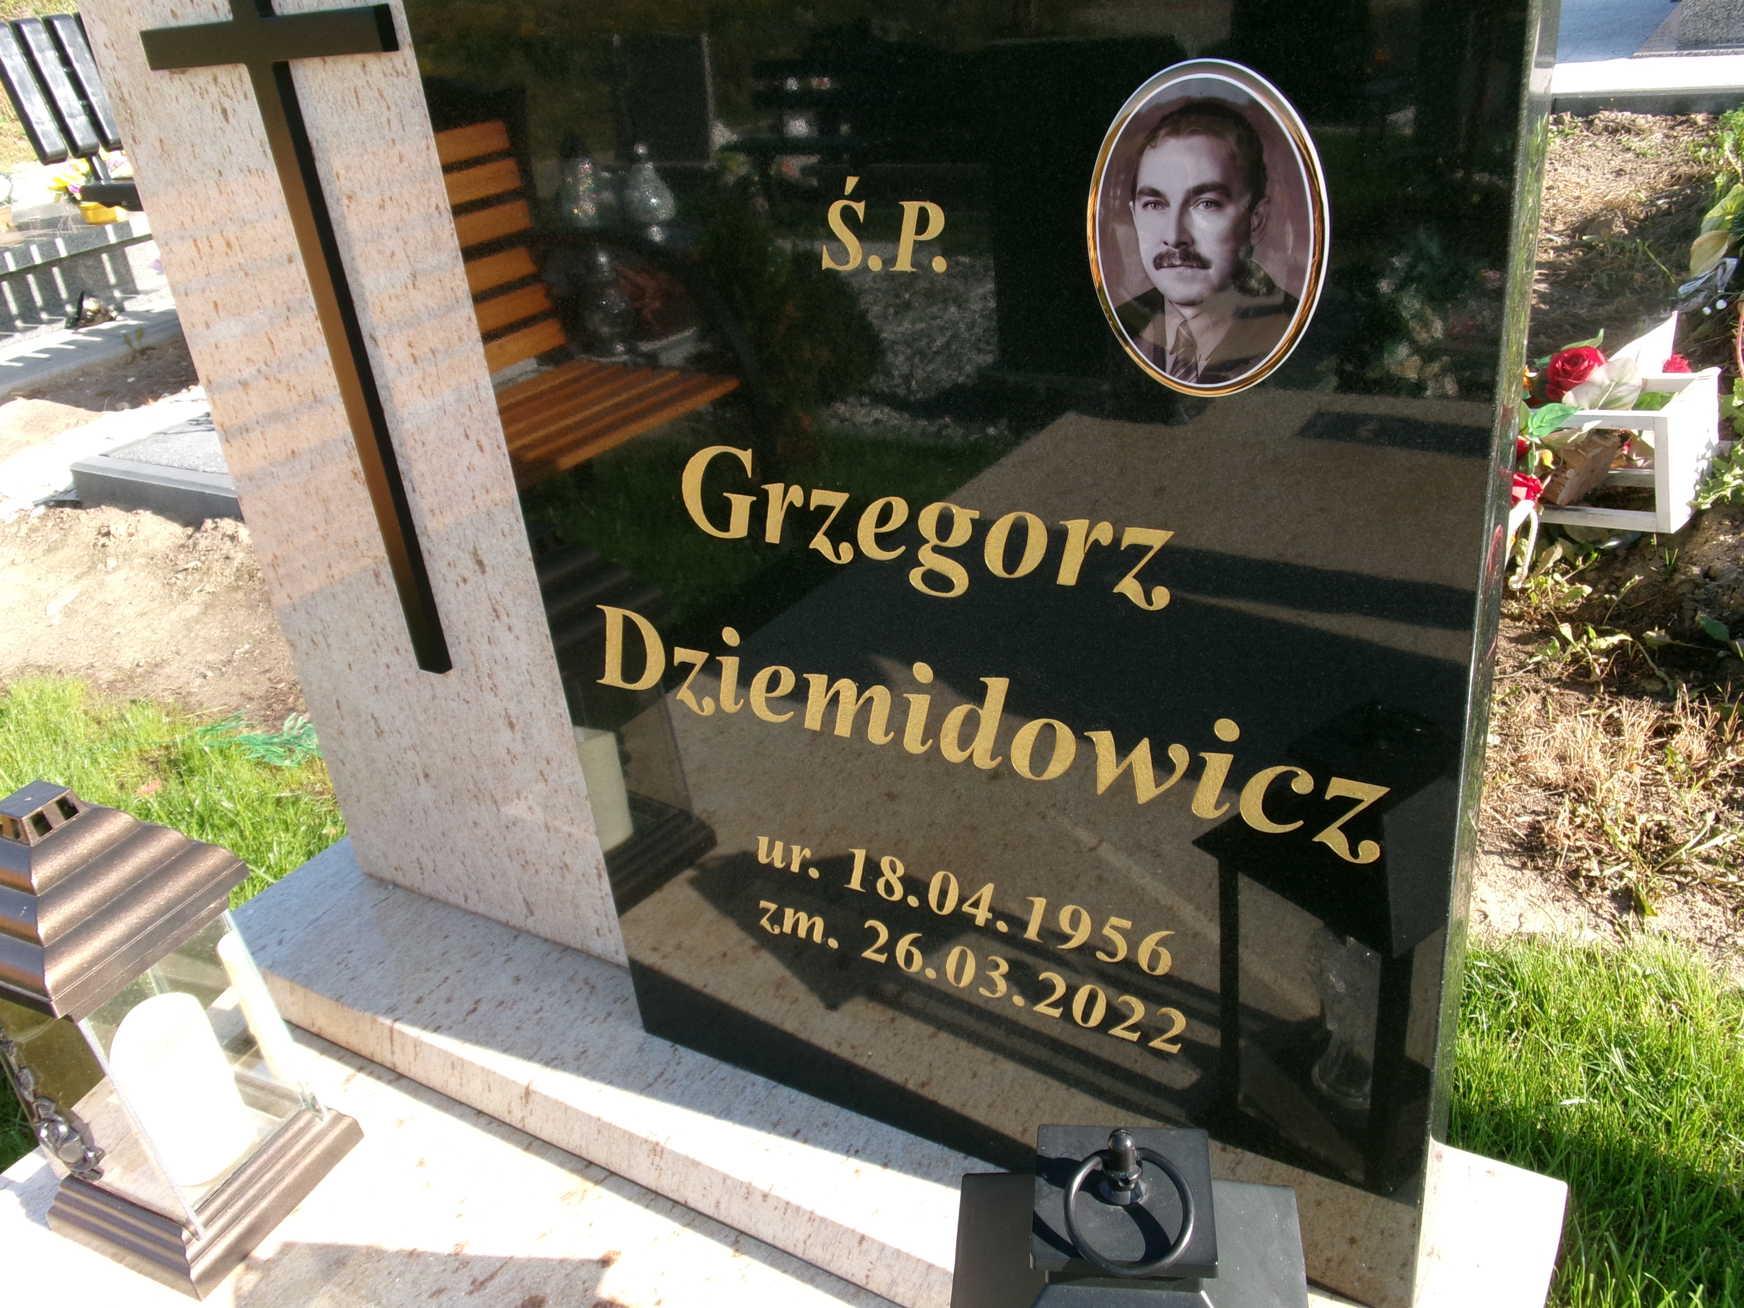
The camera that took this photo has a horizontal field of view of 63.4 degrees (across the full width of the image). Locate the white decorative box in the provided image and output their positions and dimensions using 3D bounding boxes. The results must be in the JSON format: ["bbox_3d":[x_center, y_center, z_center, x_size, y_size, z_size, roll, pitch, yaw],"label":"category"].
[{"bbox_3d":[1.183,-0.328,2.267,0.198,0.187,0.260,-32,28,-33],"label":"white decorative box"}]

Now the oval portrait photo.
[{"bbox_3d":[0.122,-0.154,0.524,0.091,0.121,0.010,10,31,31],"label":"oval portrait photo"}]

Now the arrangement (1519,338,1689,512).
[{"bbox_3d":[1.159,-0.374,2.257,0.200,0.210,0.270,-27,33,-35],"label":"arrangement"}]

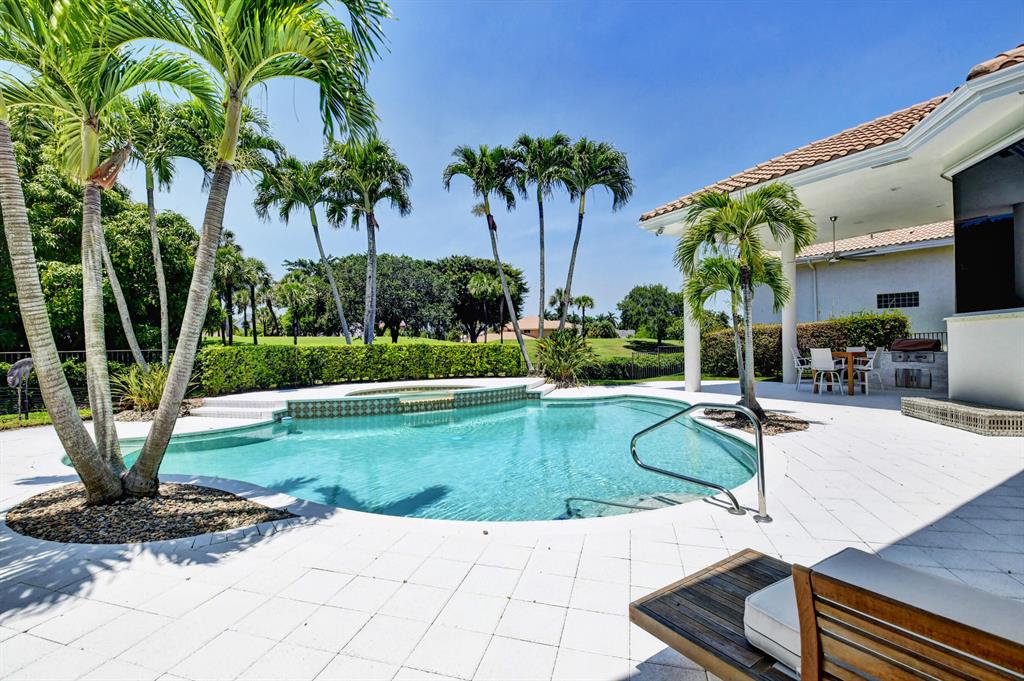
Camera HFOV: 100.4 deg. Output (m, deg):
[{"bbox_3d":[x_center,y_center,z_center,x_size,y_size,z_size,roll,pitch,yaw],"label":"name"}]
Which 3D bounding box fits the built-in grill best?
[{"bbox_3d":[10.599,0.656,11.193,0.750,1.380,1.280,0,0,-29],"label":"built-in grill"}]

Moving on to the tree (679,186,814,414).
[{"bbox_3d":[4.243,-0.712,7.759,2.350,4.100,2.300,0,0,0],"label":"tree"}]

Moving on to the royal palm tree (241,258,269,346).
[{"bbox_3d":[-24.068,-3.725,40.000,2.400,8.300,2.400,0,0,0],"label":"royal palm tree"}]

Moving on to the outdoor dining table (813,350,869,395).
[{"bbox_3d":[7.848,0.776,10.211,0.900,0.950,0.900,0,-1,-34],"label":"outdoor dining table"}]

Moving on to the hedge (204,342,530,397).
[{"bbox_3d":[-3.221,0.661,11.363,8.100,1.100,0.800,0,0,-36],"label":"hedge"}]

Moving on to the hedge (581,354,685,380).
[{"bbox_3d":[4.924,1.032,16.812,6.080,0.850,0.900,0,-1,-36],"label":"hedge"}]

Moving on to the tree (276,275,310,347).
[{"bbox_3d":[-19.416,-2.724,38.034,3.209,6.340,3.209,-1,-1,0],"label":"tree"}]

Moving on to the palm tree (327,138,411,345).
[{"bbox_3d":[-4.164,-2.282,12.326,2.424,7.154,2.424,-1,-1,0],"label":"palm tree"}]

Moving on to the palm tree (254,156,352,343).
[{"bbox_3d":[-6.036,-2.010,12.323,2.828,6.648,2.600,-1,-1,0],"label":"palm tree"}]

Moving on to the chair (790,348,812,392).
[{"bbox_3d":[7.919,0.790,11.452,0.560,1.120,0.600,0,0,-40],"label":"chair"}]

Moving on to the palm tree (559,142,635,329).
[{"bbox_3d":[2.547,-2.665,13.829,2.655,7.816,2.500,-1,-1,0],"label":"palm tree"}]

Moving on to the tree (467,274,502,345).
[{"bbox_3d":[-2.742,-3.208,42.037,3.153,7.007,3.153,-1,-1,0],"label":"tree"}]

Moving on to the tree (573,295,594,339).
[{"bbox_3d":[9.361,-3.156,56.036,3.153,5.787,3.153,-1,-1,0],"label":"tree"}]

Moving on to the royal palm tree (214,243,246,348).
[{"bbox_3d":[-21.317,-3.425,32.041,2.552,7.902,2.552,-1,-1,0],"label":"royal palm tree"}]

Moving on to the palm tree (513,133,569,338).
[{"bbox_3d":[1.027,-2.978,14.918,2.300,8.400,2.300,0,0,0],"label":"palm tree"}]

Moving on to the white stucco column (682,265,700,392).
[{"bbox_3d":[4.859,-0.697,11.459,0.390,4.100,0.390,0,0,-29],"label":"white stucco column"}]

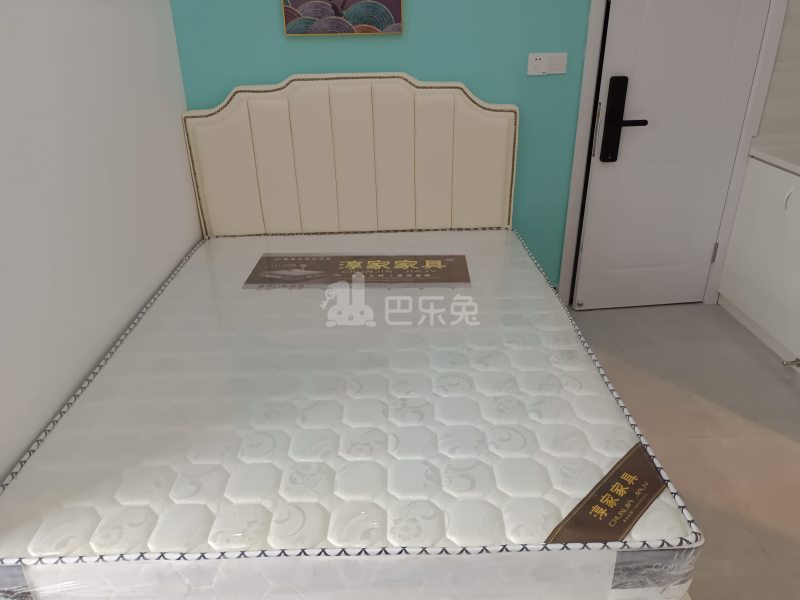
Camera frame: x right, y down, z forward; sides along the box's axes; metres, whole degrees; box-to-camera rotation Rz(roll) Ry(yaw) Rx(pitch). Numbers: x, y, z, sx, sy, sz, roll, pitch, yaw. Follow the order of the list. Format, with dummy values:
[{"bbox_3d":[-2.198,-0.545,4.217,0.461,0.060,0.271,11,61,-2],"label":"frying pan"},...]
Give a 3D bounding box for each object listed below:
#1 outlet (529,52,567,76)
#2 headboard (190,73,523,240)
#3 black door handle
[{"bbox_3d":[0.662,-1.058,2.590,0.171,0.087,0.012,-2,26,0],"label":"outlet"},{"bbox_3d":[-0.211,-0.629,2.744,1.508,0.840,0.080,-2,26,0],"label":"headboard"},{"bbox_3d":[1.034,-0.819,2.639,0.190,0.377,0.065,-3,26,-4],"label":"black door handle"}]

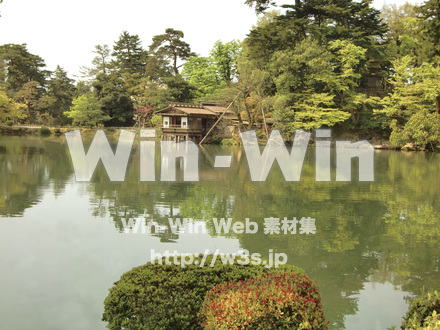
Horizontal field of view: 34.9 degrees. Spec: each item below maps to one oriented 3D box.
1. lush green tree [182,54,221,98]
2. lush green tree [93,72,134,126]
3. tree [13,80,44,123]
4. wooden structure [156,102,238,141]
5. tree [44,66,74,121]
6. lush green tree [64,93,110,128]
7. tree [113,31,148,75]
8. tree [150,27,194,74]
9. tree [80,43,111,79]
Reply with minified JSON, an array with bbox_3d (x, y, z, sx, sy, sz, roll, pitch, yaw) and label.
[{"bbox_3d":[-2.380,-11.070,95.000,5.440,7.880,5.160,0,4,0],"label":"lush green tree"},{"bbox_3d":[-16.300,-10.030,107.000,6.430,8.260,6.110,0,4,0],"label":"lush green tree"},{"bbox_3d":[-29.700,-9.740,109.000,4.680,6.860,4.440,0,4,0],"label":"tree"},{"bbox_3d":[-2.398,-4.652,77.824,5.000,4.500,8.300,4,4,38],"label":"wooden structure"},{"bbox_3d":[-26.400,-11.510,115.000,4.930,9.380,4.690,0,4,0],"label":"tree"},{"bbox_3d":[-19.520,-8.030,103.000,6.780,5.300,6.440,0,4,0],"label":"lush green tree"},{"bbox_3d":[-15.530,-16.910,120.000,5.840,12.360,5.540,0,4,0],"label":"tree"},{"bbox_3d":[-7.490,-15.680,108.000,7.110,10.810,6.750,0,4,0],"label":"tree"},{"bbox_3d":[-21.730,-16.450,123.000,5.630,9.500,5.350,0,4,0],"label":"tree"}]

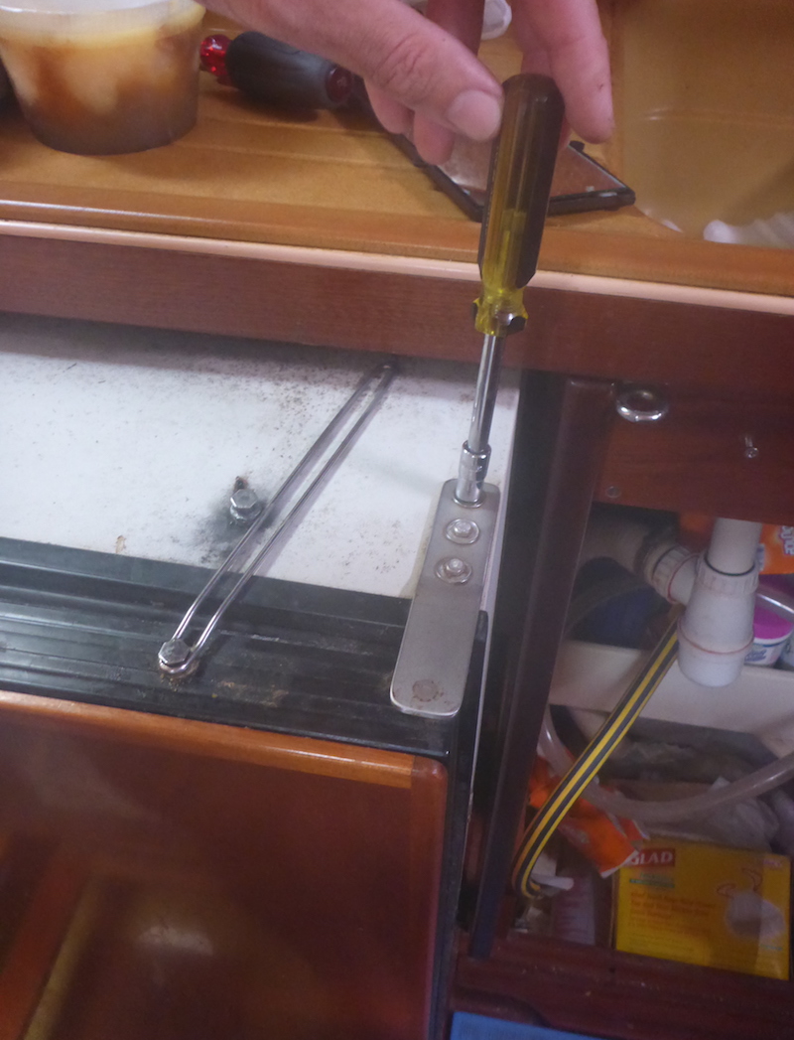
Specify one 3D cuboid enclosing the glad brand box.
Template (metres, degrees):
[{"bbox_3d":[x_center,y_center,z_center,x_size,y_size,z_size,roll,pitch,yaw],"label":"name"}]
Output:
[{"bbox_3d":[0.373,0.472,1.062,0.201,0.055,0.136,7,72,7],"label":"glad brand box"}]

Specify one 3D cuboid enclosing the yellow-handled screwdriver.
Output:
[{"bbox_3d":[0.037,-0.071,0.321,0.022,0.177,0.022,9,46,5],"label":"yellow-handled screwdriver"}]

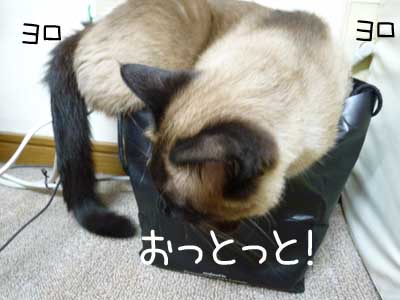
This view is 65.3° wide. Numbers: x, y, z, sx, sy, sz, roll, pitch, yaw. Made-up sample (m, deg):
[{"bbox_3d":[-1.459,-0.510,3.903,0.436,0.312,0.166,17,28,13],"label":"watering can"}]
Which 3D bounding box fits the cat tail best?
[{"bbox_3d":[-0.136,-0.010,0.413,0.098,0.275,0.075,5,36,6],"label":"cat tail"}]

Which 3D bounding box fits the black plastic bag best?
[{"bbox_3d":[0.047,0.032,0.387,0.222,0.245,0.135,7,37,10],"label":"black plastic bag"}]

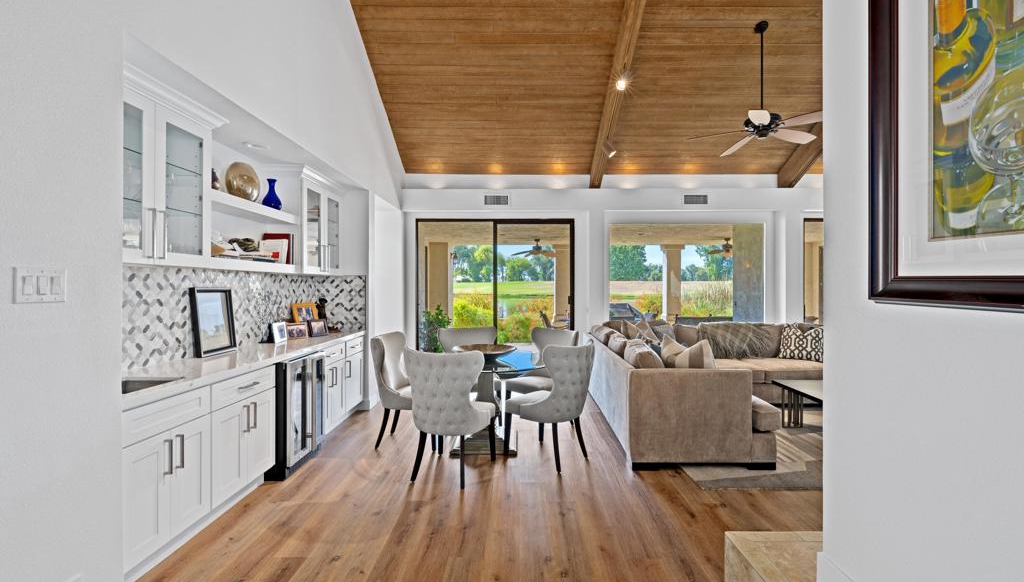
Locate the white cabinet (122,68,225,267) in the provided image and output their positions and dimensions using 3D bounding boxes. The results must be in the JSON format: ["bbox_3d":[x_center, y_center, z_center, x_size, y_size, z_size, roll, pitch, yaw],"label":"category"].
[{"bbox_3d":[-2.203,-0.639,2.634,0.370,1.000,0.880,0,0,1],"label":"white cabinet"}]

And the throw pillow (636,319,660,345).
[{"bbox_3d":[1.600,0.620,5.420,0.470,0.460,0.170,0,-22,-34],"label":"throw pillow"}]

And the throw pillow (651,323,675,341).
[{"bbox_3d":[1.850,0.630,5.750,0.460,0.440,0.170,1,-17,-3],"label":"throw pillow"}]

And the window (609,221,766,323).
[{"bbox_3d":[2.635,-0.204,6.899,2.342,1.663,0.100,0,0,1],"label":"window"}]

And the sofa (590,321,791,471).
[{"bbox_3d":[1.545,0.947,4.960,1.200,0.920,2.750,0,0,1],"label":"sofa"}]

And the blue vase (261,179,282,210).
[{"bbox_3d":[-2.155,-0.857,4.098,0.160,0.295,0.160,0,0,1],"label":"blue vase"}]

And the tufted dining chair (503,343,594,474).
[{"bbox_3d":[0.287,0.896,3.795,0.630,0.950,0.580,0,1,44],"label":"tufted dining chair"}]

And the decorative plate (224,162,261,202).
[{"bbox_3d":[-2.179,-0.874,3.708,0.120,0.340,0.340,5,2,21],"label":"decorative plate"}]

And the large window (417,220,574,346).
[{"bbox_3d":[-0.256,0.131,6.937,2.411,2.472,0.110,0,0,1],"label":"large window"}]

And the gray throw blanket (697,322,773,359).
[{"bbox_3d":[2.980,0.665,6.100,1.030,0.500,0.350,0,0,0],"label":"gray throw blanket"}]

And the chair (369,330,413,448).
[{"bbox_3d":[-0.913,0.917,4.266,0.660,0.990,0.570,0,0,8],"label":"chair"}]

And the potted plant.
[{"bbox_3d":[-1.140,0.778,6.750,0.490,1.140,0.470,0,0,0],"label":"potted plant"}]

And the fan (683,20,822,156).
[{"bbox_3d":[2.620,-2.214,4.760,1.420,1.220,1.420,0,0,0],"label":"fan"}]

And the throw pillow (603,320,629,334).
[{"bbox_3d":[1.500,0.672,6.280,0.520,0.450,0.210,0,-10,-9],"label":"throw pillow"}]

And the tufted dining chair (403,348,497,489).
[{"bbox_3d":[-0.440,0.901,3.535,0.590,0.975,0.640,0,0,17],"label":"tufted dining chair"}]

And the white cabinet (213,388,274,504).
[{"bbox_3d":[-2.037,1.005,3.059,0.560,0.580,0.730,0,0,1],"label":"white cabinet"}]

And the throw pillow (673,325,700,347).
[{"bbox_3d":[2.290,0.693,6.120,0.460,0.440,0.200,0,-10,0],"label":"throw pillow"}]

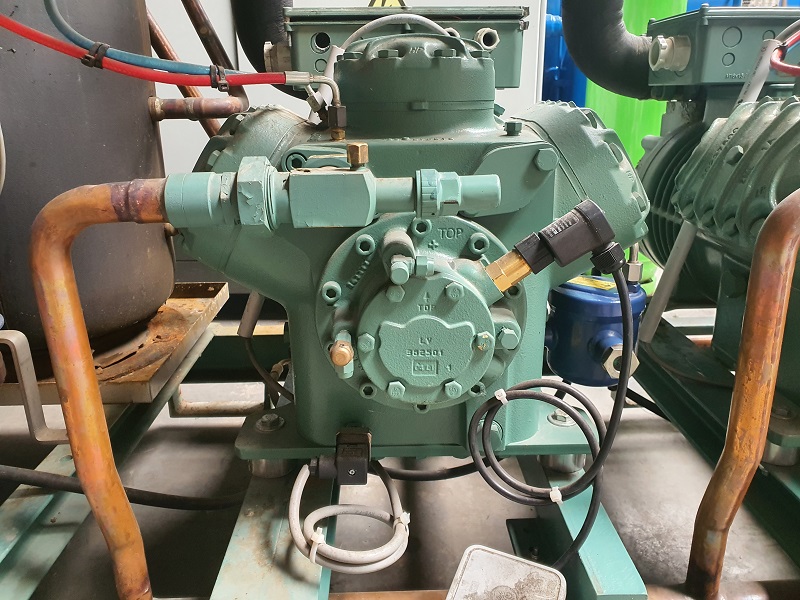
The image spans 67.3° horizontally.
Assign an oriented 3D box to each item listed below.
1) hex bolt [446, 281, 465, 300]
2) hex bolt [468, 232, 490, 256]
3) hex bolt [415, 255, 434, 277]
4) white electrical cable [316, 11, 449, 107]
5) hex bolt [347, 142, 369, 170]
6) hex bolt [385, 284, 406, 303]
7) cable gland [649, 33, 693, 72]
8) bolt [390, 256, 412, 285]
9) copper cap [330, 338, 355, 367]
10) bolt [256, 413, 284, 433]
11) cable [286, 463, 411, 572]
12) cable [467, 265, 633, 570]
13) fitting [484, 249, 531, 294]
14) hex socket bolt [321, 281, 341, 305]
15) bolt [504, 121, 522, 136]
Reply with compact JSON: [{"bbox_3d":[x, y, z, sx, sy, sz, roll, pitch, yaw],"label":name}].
[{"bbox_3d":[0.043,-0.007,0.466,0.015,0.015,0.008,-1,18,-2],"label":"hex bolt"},{"bbox_3d":[0.067,-0.047,0.507,0.017,0.017,0.010,-1,18,-2],"label":"hex bolt"},{"bbox_3d":[0.020,-0.027,0.477,0.015,0.017,0.017,0,20,-1],"label":"hex bolt"},{"bbox_3d":[-0.020,-0.260,0.657,0.147,0.100,0.060,-1,18,-2],"label":"white electrical cable"},{"bbox_3d":[-0.032,-0.109,0.457,0.017,0.019,0.017,-1,18,-2],"label":"hex bolt"},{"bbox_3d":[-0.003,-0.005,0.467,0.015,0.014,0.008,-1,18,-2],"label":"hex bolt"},{"bbox_3d":[0.370,-0.337,0.822,0.038,0.048,0.048,0,20,-1],"label":"cable gland"},{"bbox_3d":[0.001,-0.023,0.467,0.017,0.017,0.024,0,20,-1],"label":"bolt"},{"bbox_3d":[-0.045,0.042,0.473,0.018,0.018,0.016,-1,18,-2],"label":"copper cap"},{"bbox_3d":[-0.136,0.128,0.628,0.027,0.011,0.027,0,20,-1],"label":"bolt"},{"bbox_3d":[-0.042,0.185,0.546,0.103,0.052,0.128,0,20,-1],"label":"cable"},{"bbox_3d":[0.131,0.110,0.539,0.138,0.295,0.070,-1,18,-2],"label":"cable"},{"bbox_3d":[0.088,-0.024,0.485,0.028,0.025,0.025,-34,16,9],"label":"fitting"},{"bbox_3d":[-0.059,-0.006,0.511,0.016,0.016,0.011,0,20,-1],"label":"hex socket bolt"},{"bbox_3d":[0.109,-0.164,0.577,0.015,0.013,0.015,0,20,-1],"label":"bolt"}]

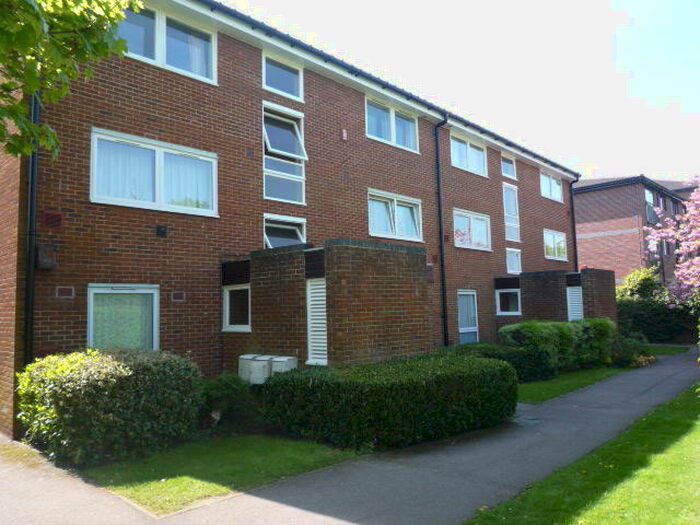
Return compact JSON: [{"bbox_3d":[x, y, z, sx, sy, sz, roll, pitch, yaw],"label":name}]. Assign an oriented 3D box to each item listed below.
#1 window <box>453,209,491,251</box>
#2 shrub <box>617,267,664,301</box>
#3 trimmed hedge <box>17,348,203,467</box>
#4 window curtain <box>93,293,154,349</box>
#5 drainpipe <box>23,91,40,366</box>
[{"bbox_3d":[4.203,-1.076,17.187,0.120,1.273,2.403,-6,-7,43],"label":"window"},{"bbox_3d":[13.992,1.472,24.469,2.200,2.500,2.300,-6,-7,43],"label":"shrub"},{"bbox_3d":[-3.178,1.819,6.866,1.920,1.180,1.750,-6,-7,43],"label":"trimmed hedge"},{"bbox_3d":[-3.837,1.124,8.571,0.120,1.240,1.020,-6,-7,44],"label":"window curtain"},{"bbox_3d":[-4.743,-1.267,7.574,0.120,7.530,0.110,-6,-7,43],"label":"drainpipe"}]

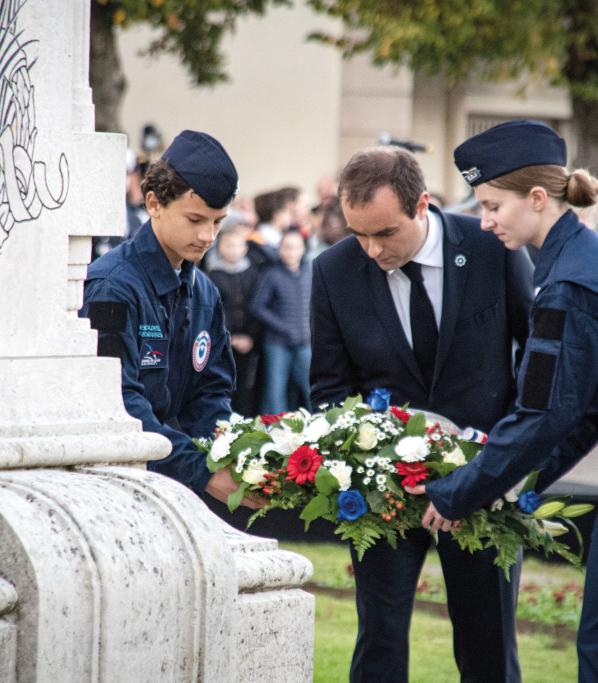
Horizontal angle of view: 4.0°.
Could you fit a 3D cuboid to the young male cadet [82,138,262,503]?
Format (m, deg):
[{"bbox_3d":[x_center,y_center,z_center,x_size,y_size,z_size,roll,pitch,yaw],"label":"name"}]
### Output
[{"bbox_3d":[-0.292,0.320,18.550,0.580,1.570,0.500,2,1,42],"label":"young male cadet"}]

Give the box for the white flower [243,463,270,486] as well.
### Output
[{"bbox_3d":[-0.093,0.285,18.300,0.060,0.053,0.053,1,-19,10],"label":"white flower"}]

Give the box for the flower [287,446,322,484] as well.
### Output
[{"bbox_3d":[0.012,0.264,18.300,0.083,0.084,0.040,1,-11,0],"label":"flower"}]

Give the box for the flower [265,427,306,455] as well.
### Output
[{"bbox_3d":[-0.031,0.214,18.340,0.093,0.066,0.075,1,-19,10],"label":"flower"}]

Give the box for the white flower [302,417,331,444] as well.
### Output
[{"bbox_3d":[0.040,0.189,18.360,0.061,0.056,0.055,1,-19,0],"label":"white flower"}]

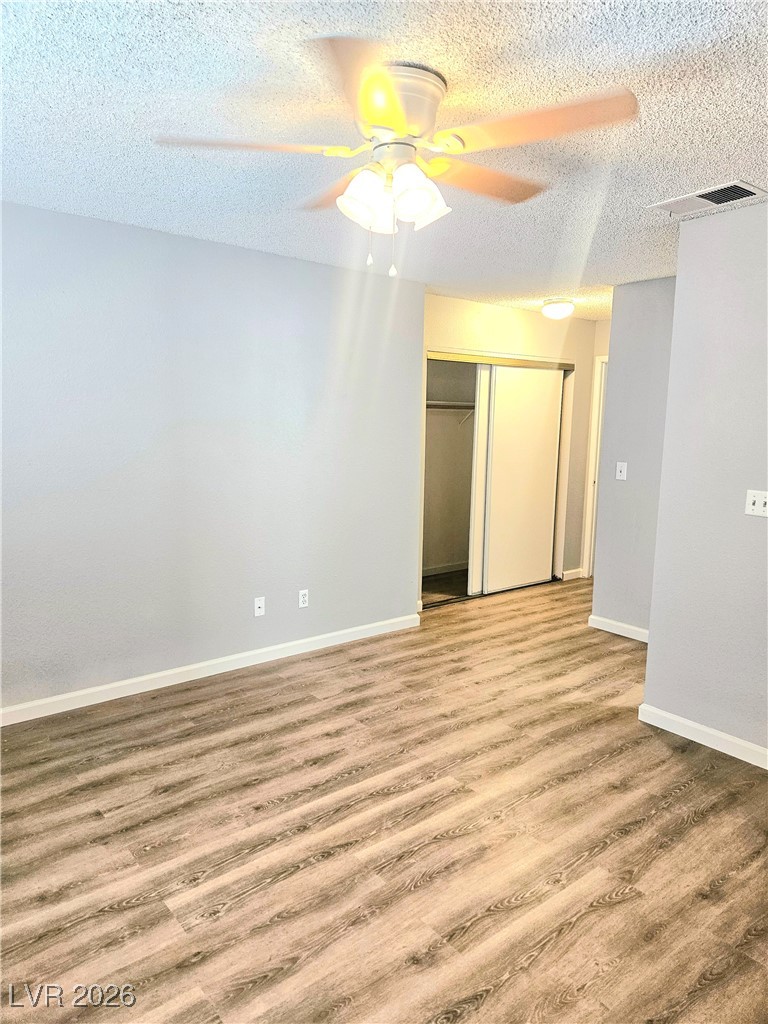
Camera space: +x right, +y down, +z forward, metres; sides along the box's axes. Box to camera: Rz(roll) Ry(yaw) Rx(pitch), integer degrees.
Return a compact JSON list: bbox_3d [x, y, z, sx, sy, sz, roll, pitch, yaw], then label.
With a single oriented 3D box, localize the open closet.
[{"bbox_3d":[0.843,-0.326,6.155,1.860,2.020,0.650,-5,10,-39],"label":"open closet"}]

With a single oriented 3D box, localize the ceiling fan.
[{"bbox_3d":[0.032,-1.008,1.958,1.250,0.390,1.250,-5,10,-39],"label":"ceiling fan"}]

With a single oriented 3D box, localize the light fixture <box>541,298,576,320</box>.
[{"bbox_3d":[1.363,-1.587,5.344,0.265,0.125,0.265,1,8,0],"label":"light fixture"}]

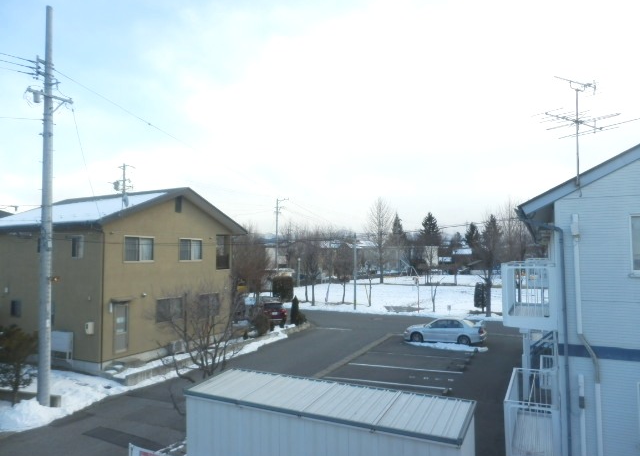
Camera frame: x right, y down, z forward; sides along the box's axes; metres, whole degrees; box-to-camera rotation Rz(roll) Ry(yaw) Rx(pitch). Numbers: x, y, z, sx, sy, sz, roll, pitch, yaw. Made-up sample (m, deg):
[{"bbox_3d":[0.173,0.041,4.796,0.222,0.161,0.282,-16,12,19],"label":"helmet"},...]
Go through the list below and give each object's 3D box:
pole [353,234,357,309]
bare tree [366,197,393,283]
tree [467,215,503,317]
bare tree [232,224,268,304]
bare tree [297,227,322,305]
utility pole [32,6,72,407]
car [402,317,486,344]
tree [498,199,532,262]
[{"bbox_3d":[3.079,3.862,38.813,0.240,6.595,0.240,-1,-4,4],"label":"pole"},{"bbox_3d":[9.793,1.949,73.647,4.669,14.445,4.669,-1,-4,8],"label":"bare tree"},{"bbox_3d":[12.679,2.790,33.788,2.807,7.819,2.807,-2,-4,20],"label":"tree"},{"bbox_3d":[-7.070,3.683,45.795,3.604,8.109,3.604,0,-4,-9],"label":"bare tree"},{"bbox_3d":[-1.021,3.666,43.158,2.547,7.640,2.547,-1,-3,-1],"label":"bare tree"},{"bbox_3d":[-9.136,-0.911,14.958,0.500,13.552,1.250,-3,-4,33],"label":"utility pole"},{"bbox_3d":[6.819,5.616,24.443,4.350,1.420,1.760,-3,-4,27],"label":"car"},{"bbox_3d":[26.397,1.964,60.218,4.739,12.282,4.739,-2,-4,24],"label":"tree"}]

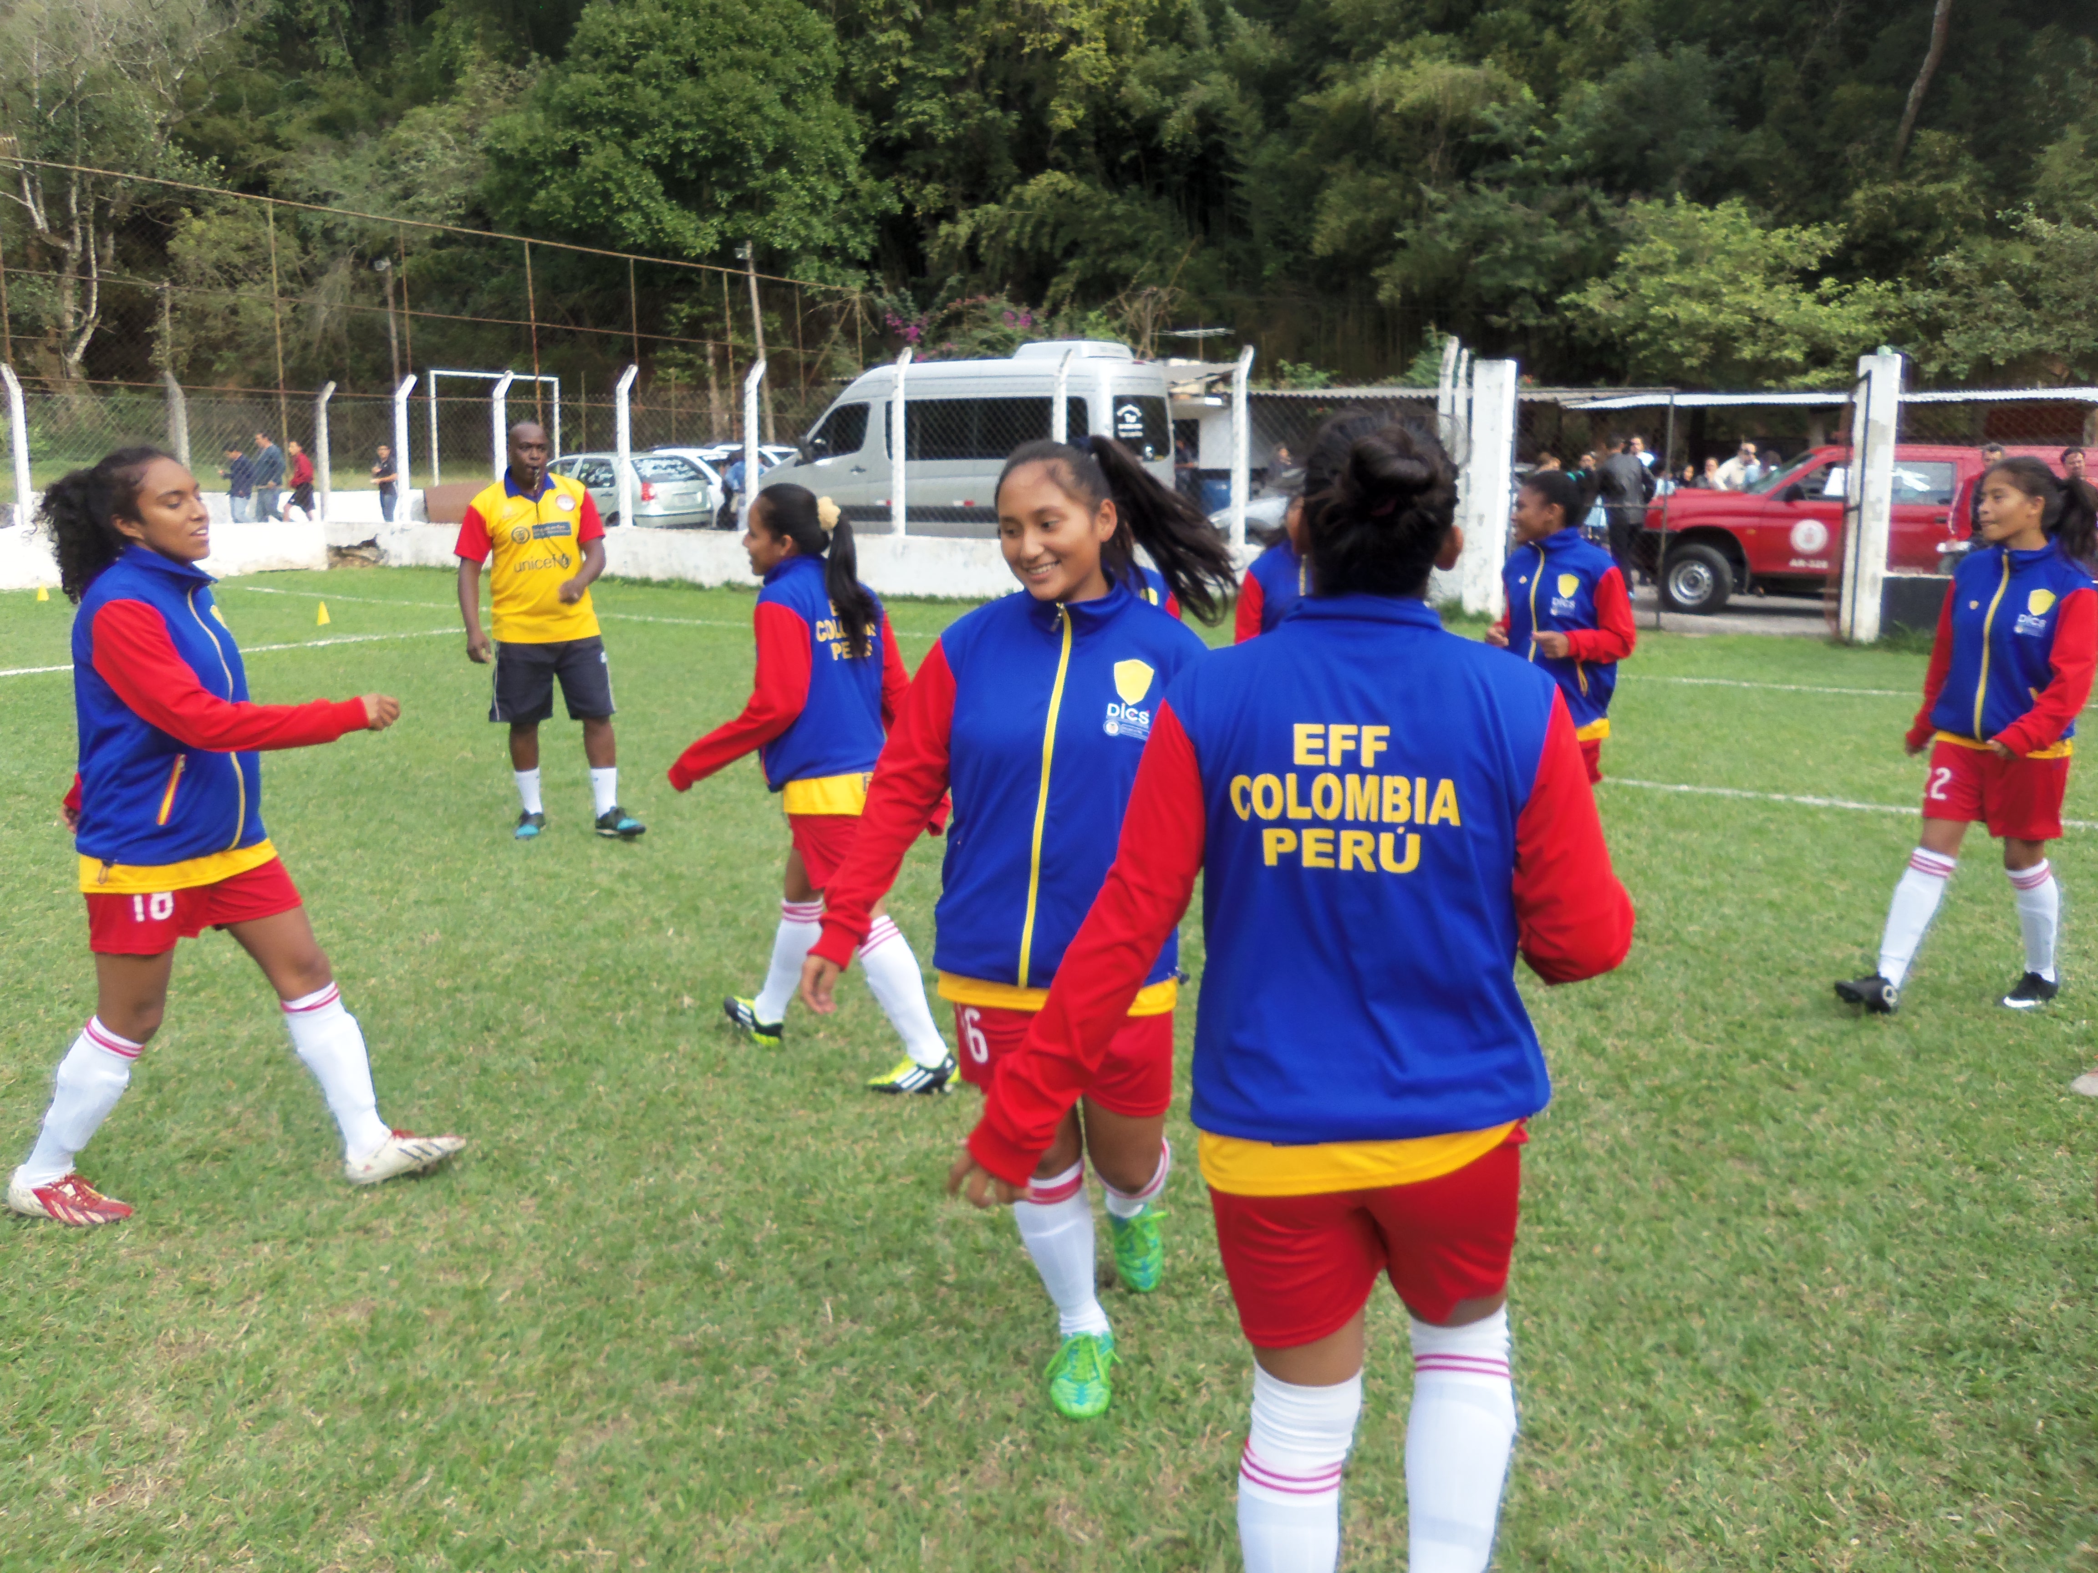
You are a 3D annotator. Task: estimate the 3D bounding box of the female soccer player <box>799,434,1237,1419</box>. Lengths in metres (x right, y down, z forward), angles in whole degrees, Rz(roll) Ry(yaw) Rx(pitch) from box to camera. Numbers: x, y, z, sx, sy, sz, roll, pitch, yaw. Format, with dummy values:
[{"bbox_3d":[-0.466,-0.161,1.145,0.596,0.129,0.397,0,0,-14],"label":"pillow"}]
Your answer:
[{"bbox_3d":[-0.026,0.211,2.952,0.700,1.600,0.600,3,10,13],"label":"female soccer player"}]

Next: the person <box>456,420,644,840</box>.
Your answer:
[{"bbox_3d":[-2.163,-0.670,7.386,0.700,1.770,0.450,-2,10,-12],"label":"person"}]

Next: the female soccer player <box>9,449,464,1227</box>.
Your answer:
[{"bbox_3d":[-1.738,0.098,3.592,0.870,1.580,0.500,0,10,-3],"label":"female soccer player"}]

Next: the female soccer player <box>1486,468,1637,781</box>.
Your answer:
[{"bbox_3d":[1.680,-0.275,5.715,0.500,1.560,0.520,-6,12,-34],"label":"female soccer player"}]

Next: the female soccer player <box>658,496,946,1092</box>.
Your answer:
[{"bbox_3d":[-0.604,-0.018,4.458,0.740,1.520,0.520,7,12,34],"label":"female soccer player"}]

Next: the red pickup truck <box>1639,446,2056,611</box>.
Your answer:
[{"bbox_3d":[8.670,-2.754,18.091,4.950,1.780,1.720,3,10,14],"label":"red pickup truck"}]

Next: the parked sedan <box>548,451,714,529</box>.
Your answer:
[{"bbox_3d":[-7.661,-5.212,30.328,4.000,1.470,1.660,10,14,43],"label":"parked sedan"}]

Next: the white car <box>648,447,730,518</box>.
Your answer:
[{"bbox_3d":[-6.769,-5.753,32.628,4.100,1.480,1.680,10,14,43],"label":"white car"}]

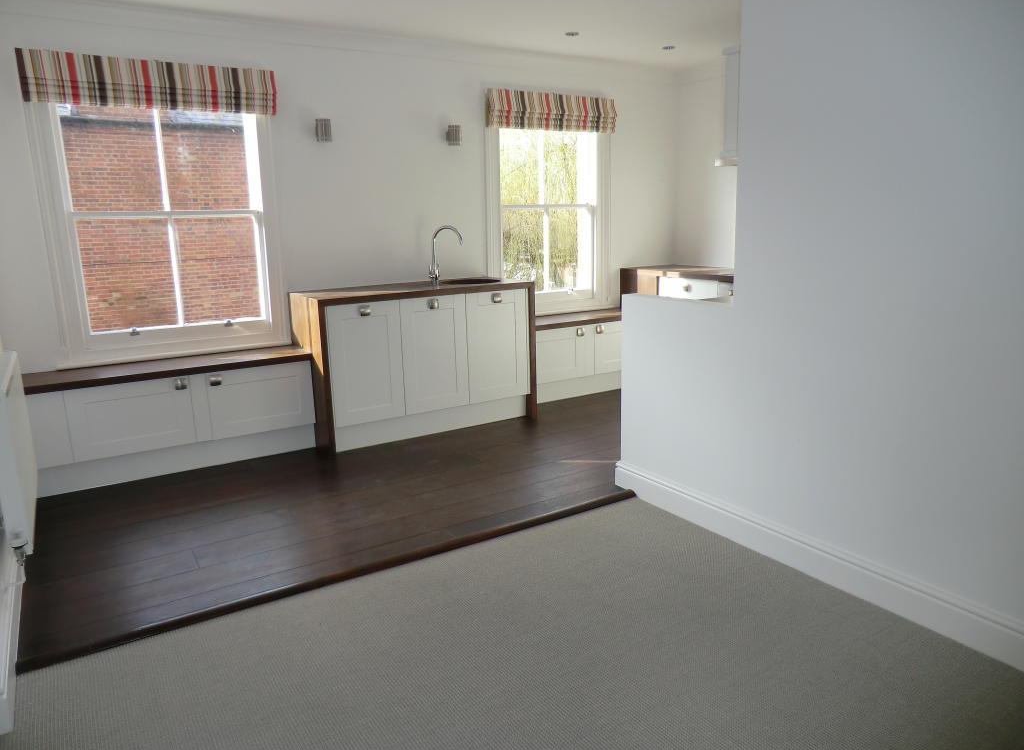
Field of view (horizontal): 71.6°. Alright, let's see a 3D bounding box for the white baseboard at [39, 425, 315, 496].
[{"bbox_3d":[-1.882,0.464,4.086,1.484,0.176,0.023,-9,15,-31],"label":"white baseboard"}]

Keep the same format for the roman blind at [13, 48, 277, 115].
[{"bbox_3d":[-1.921,-1.571,3.857,1.249,0.253,0.094,-9,15,-31],"label":"roman blind"}]

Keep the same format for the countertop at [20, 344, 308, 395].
[{"bbox_3d":[-1.925,-0.047,4.023,1.484,0.039,0.388,-9,15,-31],"label":"countertop"}]

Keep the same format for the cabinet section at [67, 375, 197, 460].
[{"bbox_3d":[-2.100,0.197,3.918,0.591,0.385,0.403,-9,14,-31],"label":"cabinet section"}]

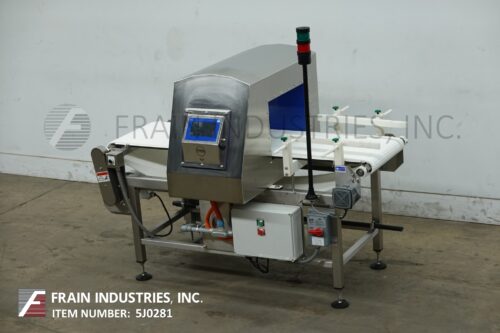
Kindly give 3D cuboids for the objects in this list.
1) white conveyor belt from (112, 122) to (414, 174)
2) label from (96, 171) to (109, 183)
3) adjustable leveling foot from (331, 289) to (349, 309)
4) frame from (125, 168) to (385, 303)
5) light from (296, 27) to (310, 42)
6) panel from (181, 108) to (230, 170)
[{"bbox_3d":[0.027,-0.107,6.439,1.722,0.090,0.519,5,19,27],"label":"white conveyor belt"},{"bbox_3d":[-0.870,0.061,6.416,0.084,0.056,0.002,-8,11,31],"label":"label"},{"bbox_3d":[0.499,0.725,6.026,0.100,0.101,0.100,-4,16,1],"label":"adjustable leveling foot"},{"bbox_3d":[0.044,0.335,6.580,1.418,0.673,0.698,5,19,27],"label":"frame"},{"bbox_3d":[0.276,-0.685,5.628,0.069,0.073,0.069,-4,16,1],"label":"light"},{"bbox_3d":[-0.259,-0.148,5.881,0.284,0.316,0.092,5,0,27],"label":"panel"}]

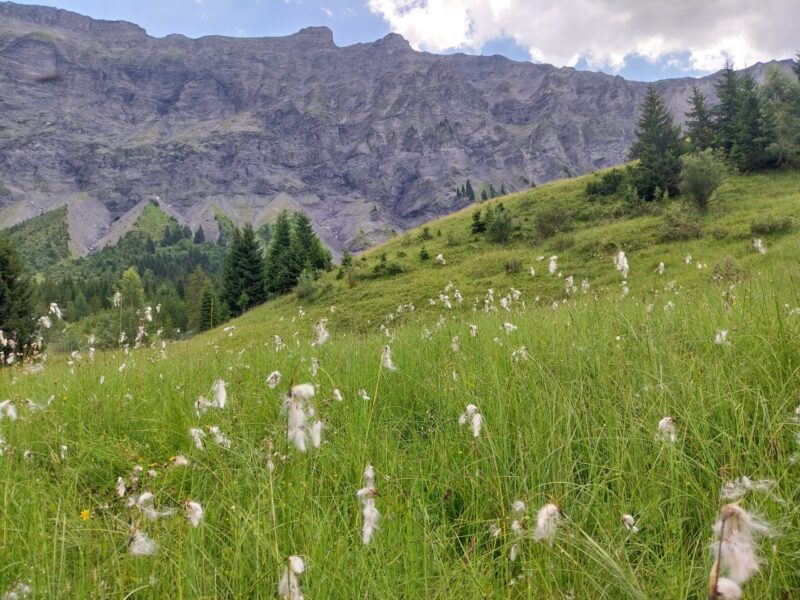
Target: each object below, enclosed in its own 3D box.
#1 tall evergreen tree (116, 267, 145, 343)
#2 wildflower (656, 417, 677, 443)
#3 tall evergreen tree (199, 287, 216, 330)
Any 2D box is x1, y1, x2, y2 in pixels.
[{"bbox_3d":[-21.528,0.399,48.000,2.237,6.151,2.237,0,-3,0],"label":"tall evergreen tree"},{"bbox_3d":[0.732,0.356,1.650,0.055,0.071,0.050,0,-3,0],"label":"wildflower"},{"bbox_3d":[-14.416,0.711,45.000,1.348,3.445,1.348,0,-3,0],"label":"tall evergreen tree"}]

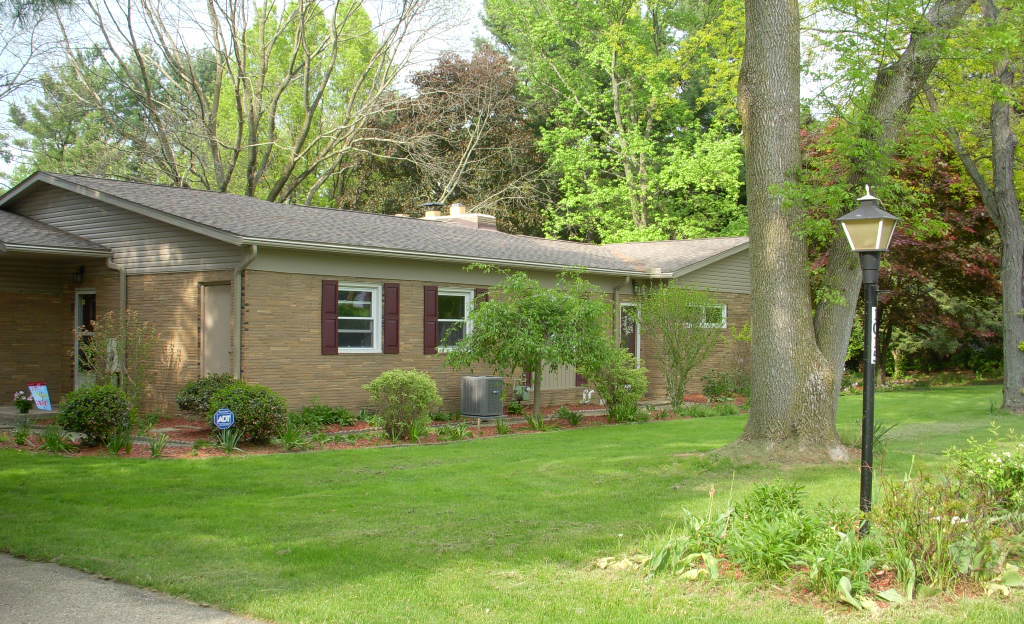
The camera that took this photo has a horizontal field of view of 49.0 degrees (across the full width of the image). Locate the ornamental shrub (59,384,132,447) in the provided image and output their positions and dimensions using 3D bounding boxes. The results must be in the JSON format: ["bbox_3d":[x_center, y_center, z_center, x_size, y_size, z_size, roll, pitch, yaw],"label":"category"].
[{"bbox_3d":[-5.595,1.377,15.100,1.000,0.820,0.980,0,-1,0],"label":"ornamental shrub"}]

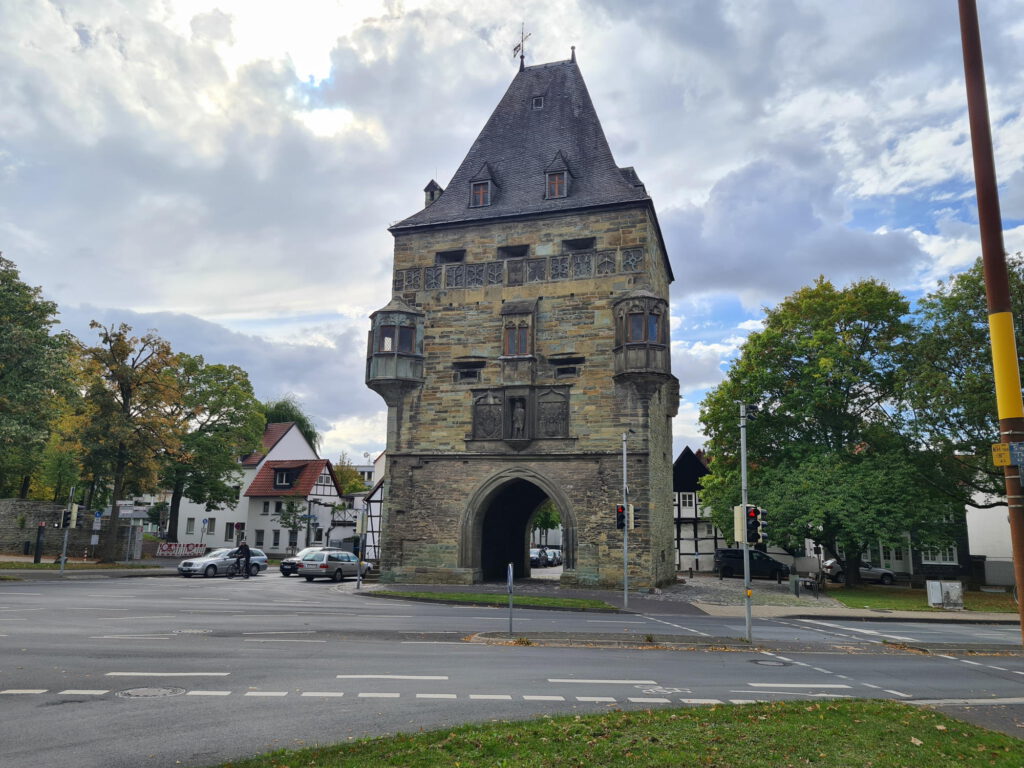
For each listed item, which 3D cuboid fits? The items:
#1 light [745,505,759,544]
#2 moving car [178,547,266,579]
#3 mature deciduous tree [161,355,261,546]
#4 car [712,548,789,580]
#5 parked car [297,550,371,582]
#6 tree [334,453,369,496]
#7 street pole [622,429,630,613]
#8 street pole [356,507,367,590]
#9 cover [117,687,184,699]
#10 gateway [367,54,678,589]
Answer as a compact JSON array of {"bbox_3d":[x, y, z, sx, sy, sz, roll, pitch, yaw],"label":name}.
[{"bbox_3d":[5.111,2.986,16.346,0.280,0.830,0.340,4,-12,-15],"label":"light"},{"bbox_3d":[-14.892,9.218,39.901,1.810,1.490,4.680,-6,-13,30],"label":"moving car"},{"bbox_3d":[-23.594,5.139,62.139,8.602,15.484,8.602,1,-12,0],"label":"mature deciduous tree"},{"bbox_3d":[15.671,11.786,50.479,4.680,1.840,1.880,2,-11,-1],"label":"car"},{"bbox_3d":[-8.942,9.303,39.500,1.820,1.500,4.780,-3,-12,19],"label":"parked car"},{"bbox_3d":[-15.127,10.924,71.107,4.400,9.200,4.400,4,-11,-12],"label":"tree"},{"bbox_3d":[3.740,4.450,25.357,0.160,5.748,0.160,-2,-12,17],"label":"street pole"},{"bbox_3d":[-6.149,6.726,31.624,0.140,3.339,0.140,1,-11,0],"label":"street pole"},{"bbox_3d":[-4.547,3.912,9.696,0.780,0.060,0.780,1,-11,0],"label":"cover"},{"bbox_3d":[1.664,-4.573,43.792,15.200,30.600,13.300,-2,-12,17],"label":"gateway"}]

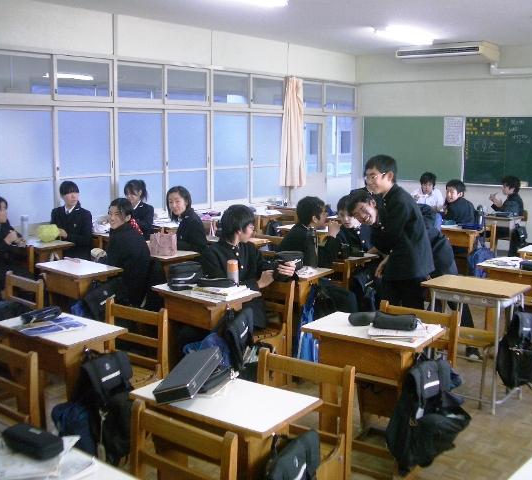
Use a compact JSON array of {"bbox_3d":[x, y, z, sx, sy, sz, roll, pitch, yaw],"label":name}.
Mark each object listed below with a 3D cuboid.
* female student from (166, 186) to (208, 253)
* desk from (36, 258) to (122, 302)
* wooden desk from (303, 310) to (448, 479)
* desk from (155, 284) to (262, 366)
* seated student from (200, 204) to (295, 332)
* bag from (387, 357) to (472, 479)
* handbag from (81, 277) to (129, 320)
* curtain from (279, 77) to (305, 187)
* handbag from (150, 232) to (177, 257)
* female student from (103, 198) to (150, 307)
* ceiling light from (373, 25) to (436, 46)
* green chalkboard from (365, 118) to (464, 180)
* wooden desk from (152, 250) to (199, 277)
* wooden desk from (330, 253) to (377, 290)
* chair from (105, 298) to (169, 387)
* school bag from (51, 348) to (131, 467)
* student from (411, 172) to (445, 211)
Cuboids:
[{"bbox_3d":[-0.740,0.224,5.420,0.650,1.270,0.460,-9,13,-43],"label":"female student"},{"bbox_3d":[-1.397,0.567,4.899,0.630,0.739,0.352,7,12,40],"label":"desk"},{"bbox_3d":[0.523,0.809,3.242,0.600,0.765,0.378,6,11,35],"label":"wooden desk"},{"bbox_3d":[-0.377,0.685,4.122,0.630,0.739,0.352,8,13,43],"label":"desk"},{"bbox_3d":[-0.130,0.422,4.330,0.600,1.270,0.680,0,10,-5],"label":"seated student"},{"bbox_3d":[0.740,0.794,2.964,0.340,0.420,0.220,-8,12,-40],"label":"bag"},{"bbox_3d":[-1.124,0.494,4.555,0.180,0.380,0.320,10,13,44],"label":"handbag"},{"bbox_3d":[0.374,-1.548,9.338,0.140,1.560,0.480,7,12,40],"label":"curtain"},{"bbox_3d":[-0.830,0.029,5.250,0.190,0.180,0.100,5,11,24],"label":"handbag"},{"bbox_3d":[-1.080,0.334,4.830,0.620,1.260,0.470,4,10,17],"label":"female student"},{"bbox_3d":[1.650,-2.420,7.640,0.250,0.110,1.230,8,13,38],"label":"ceiling light"},{"bbox_3d":[2.337,-1.474,10.496,1.780,1.030,0.050,8,13,38],"label":"green chalkboard"},{"bbox_3d":[-0.879,0.474,5.391,0.600,0.765,0.378,8,12,40],"label":"wooden desk"},{"bbox_3d":[0.576,0.482,5.362,0.378,0.765,0.600,-8,12,-41],"label":"wooden desk"},{"bbox_3d":[-0.804,0.771,3.425,0.410,0.800,0.430,5,11,28],"label":"chair"},{"bbox_3d":[-0.809,0.777,3.058,0.200,0.440,0.300,7,12,37],"label":"school bag"},{"bbox_3d":[2.071,-0.237,8.383,0.480,1.270,0.600,3,10,17],"label":"student"}]

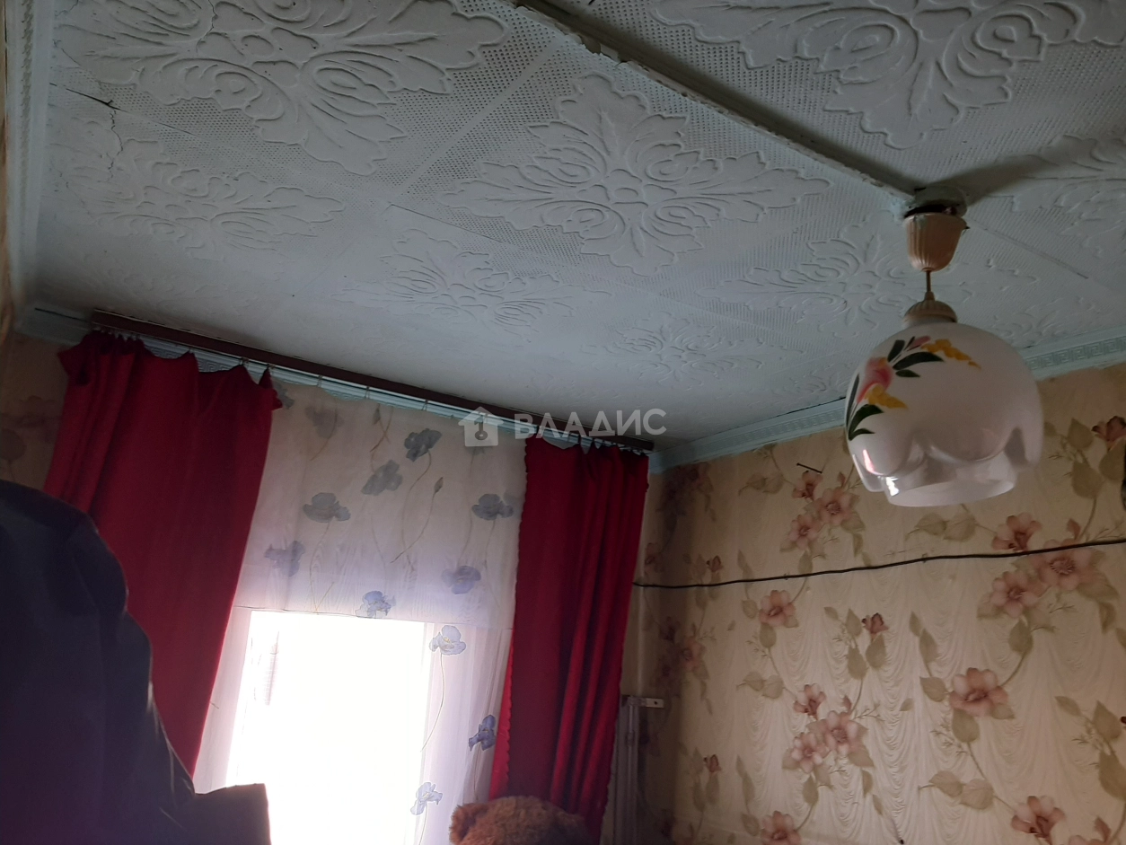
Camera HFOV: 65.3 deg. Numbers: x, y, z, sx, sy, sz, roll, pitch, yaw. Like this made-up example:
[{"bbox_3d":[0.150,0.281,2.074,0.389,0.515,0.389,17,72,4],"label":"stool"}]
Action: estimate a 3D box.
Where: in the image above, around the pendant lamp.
[{"bbox_3d":[0.478,-0.093,1.125,0.228,0.375,0.228,-2,-15,23],"label":"pendant lamp"}]

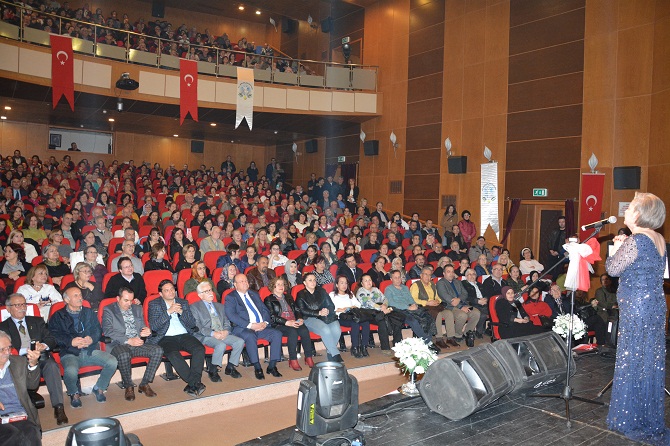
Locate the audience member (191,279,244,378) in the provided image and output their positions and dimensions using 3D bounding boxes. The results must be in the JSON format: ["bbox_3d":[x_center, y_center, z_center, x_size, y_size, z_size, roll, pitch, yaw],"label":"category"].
[{"bbox_3d":[-1.676,1.440,6.833,0.560,1.230,0.820,0,2,-38],"label":"audience member"}]

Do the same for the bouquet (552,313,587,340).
[{"bbox_3d":[2.588,1.140,5.530,0.370,0.310,0.370,1,2,0],"label":"bouquet"}]

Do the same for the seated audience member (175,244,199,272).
[{"bbox_3d":[-2.292,0.965,8.228,0.550,1.200,0.800,-1,3,-41],"label":"seated audience member"}]

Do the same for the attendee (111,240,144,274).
[{"bbox_3d":[-3.335,0.895,8.150,0.560,1.240,0.820,0,3,-30],"label":"attendee"}]

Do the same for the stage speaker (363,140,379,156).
[{"bbox_3d":[1.122,-2.297,15.443,0.280,0.460,0.440,0,2,-41],"label":"stage speaker"}]

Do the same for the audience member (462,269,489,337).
[{"bbox_3d":[2.465,1.386,8.750,0.550,1.230,0.880,0,3,-23],"label":"audience member"}]

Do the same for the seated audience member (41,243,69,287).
[{"bbox_3d":[-4.184,0.924,7.600,0.550,1.200,0.820,-1,3,-34],"label":"seated audience member"}]

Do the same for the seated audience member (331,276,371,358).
[{"bbox_3d":[0.239,1.412,7.750,0.520,1.190,0.850,0,3,-27],"label":"seated audience member"}]

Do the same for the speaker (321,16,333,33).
[{"bbox_3d":[-0.247,-6.517,16.529,0.260,0.450,0.400,-1,3,-40],"label":"speaker"}]

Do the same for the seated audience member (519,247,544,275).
[{"bbox_3d":[3.913,1.136,9.900,0.580,1.240,0.820,1,2,-7],"label":"seated audience member"}]

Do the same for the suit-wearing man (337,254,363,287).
[{"bbox_3d":[0.360,1.211,8.873,0.540,1.280,0.800,1,2,-26],"label":"suit-wearing man"}]

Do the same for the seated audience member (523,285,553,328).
[{"bbox_3d":[3.396,1.634,8.300,0.560,1.200,0.850,0,2,-19],"label":"seated audience member"}]

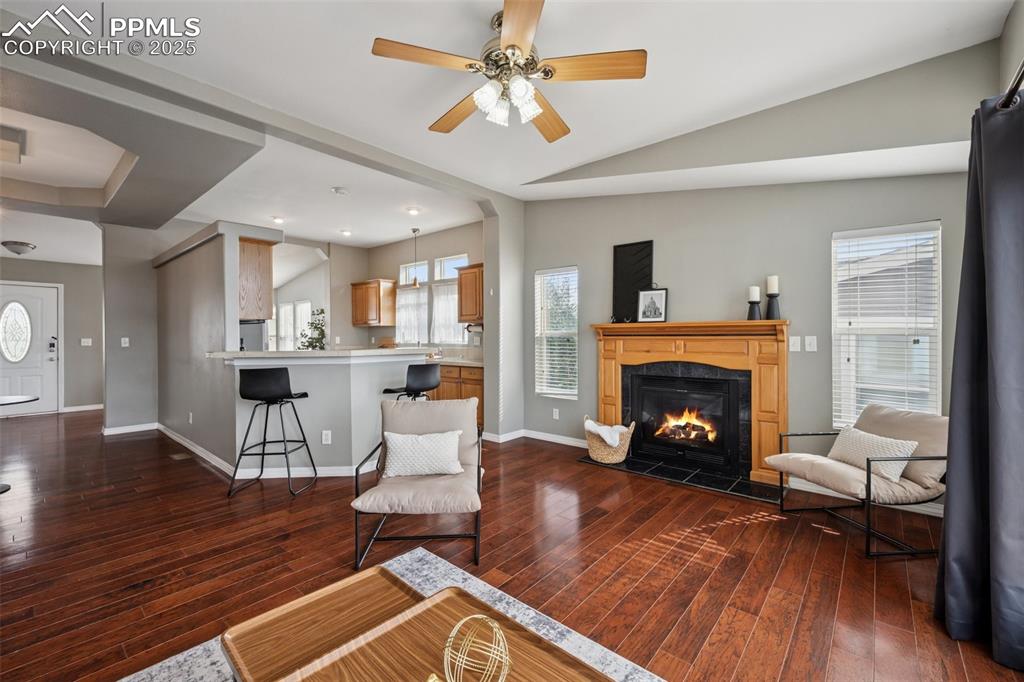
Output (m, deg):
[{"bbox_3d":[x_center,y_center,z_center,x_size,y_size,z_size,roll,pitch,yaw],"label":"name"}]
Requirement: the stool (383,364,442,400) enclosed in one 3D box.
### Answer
[{"bbox_3d":[-0.910,0.698,3.880,0.457,0.972,0.496,0,1,38],"label":"stool"}]

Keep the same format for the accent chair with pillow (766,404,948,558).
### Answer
[{"bbox_3d":[2.215,0.794,2.685,0.797,0.778,0.637,0,1,-9],"label":"accent chair with pillow"}]

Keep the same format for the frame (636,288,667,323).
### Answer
[{"bbox_3d":[1.333,-0.333,4.054,0.282,0.309,0.024,0,-6,41],"label":"frame"}]

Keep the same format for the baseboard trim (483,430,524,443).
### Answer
[{"bbox_3d":[-0.103,1.128,5.134,0.292,0.085,0.437,0,1,41],"label":"baseboard trim"}]

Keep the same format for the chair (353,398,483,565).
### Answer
[{"bbox_3d":[-0.519,0.800,2.561,0.646,0.787,0.778,0,1,-3],"label":"chair"}]

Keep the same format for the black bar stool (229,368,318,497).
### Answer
[{"bbox_3d":[-1.938,0.705,3.505,0.496,0.972,0.457,0,1,-2],"label":"black bar stool"}]

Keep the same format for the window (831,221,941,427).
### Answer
[{"bbox_3d":[2.654,-0.073,3.050,0.593,1.487,0.078,0,1,41],"label":"window"}]

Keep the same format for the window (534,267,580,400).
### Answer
[{"bbox_3d":[0.510,-0.089,4.893,0.593,1.487,0.078,0,1,41],"label":"window"}]

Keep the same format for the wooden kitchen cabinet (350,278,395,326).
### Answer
[{"bbox_3d":[-2.283,-0.604,7.063,0.875,0.778,0.331,0,1,41],"label":"wooden kitchen cabinet"}]

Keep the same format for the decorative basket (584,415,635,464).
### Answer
[{"bbox_3d":[0.959,0.956,4.147,0.496,0.399,0.369,0,1,41],"label":"decorative basket"}]

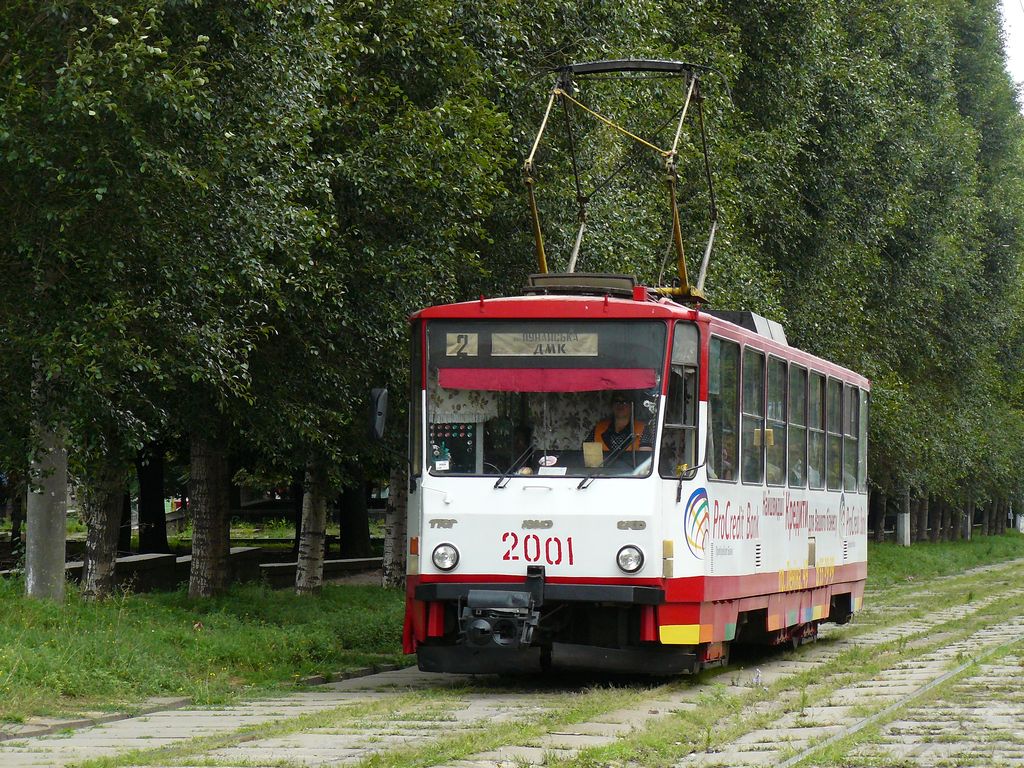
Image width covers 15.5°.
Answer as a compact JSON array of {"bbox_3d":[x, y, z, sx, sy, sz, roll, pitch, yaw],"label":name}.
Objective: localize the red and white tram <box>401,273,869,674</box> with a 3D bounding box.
[{"bbox_3d":[1.654,1.039,37.756,2.520,3.380,15.167,0,-2,11],"label":"red and white tram"}]

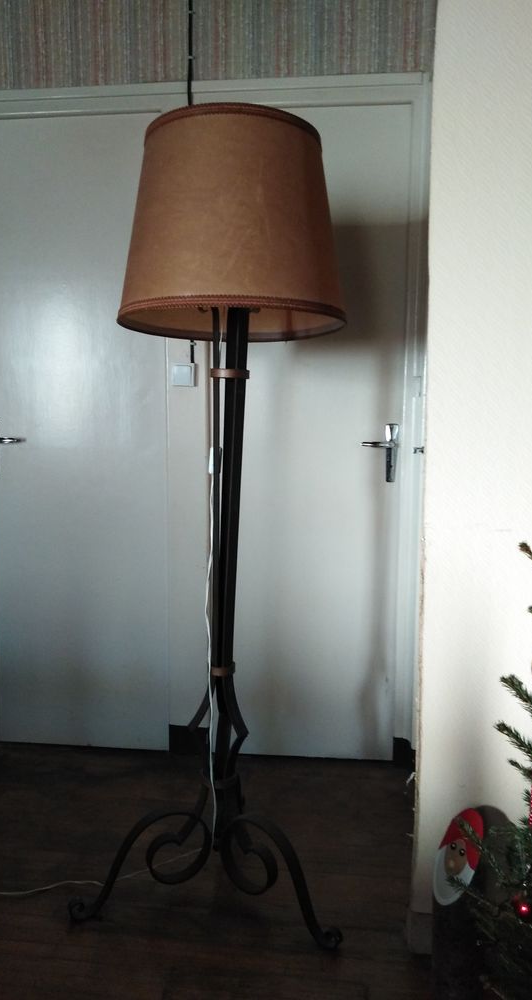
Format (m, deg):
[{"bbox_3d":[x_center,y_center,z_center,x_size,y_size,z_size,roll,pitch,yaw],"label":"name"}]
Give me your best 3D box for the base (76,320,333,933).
[{"bbox_3d":[-0.117,0.236,1.807,0.610,1.400,0.550,1,7,6],"label":"base"}]

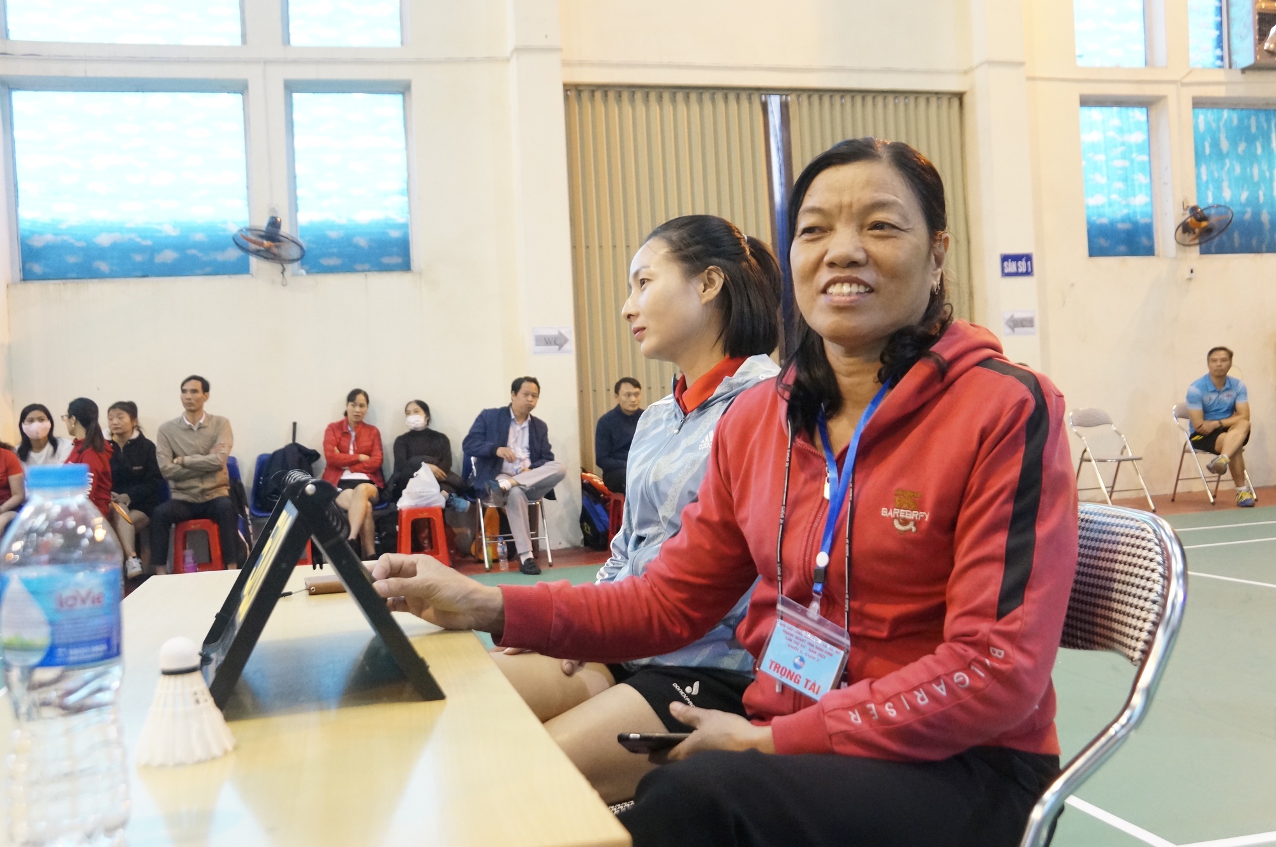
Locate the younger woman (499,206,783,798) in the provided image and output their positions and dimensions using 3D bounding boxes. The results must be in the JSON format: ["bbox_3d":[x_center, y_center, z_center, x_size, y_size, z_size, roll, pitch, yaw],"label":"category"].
[{"bbox_3d":[-0.029,0.313,1.723,0.690,1.270,0.500,-3,0,-24],"label":"younger woman"}]

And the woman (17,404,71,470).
[{"bbox_3d":[-3.920,0.500,7.738,0.480,1.280,0.680,-3,0,-19],"label":"woman"}]

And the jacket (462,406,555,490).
[{"bbox_3d":[-0.868,0.195,7.854,0.600,0.620,0.420,-3,0,-22],"label":"jacket"}]

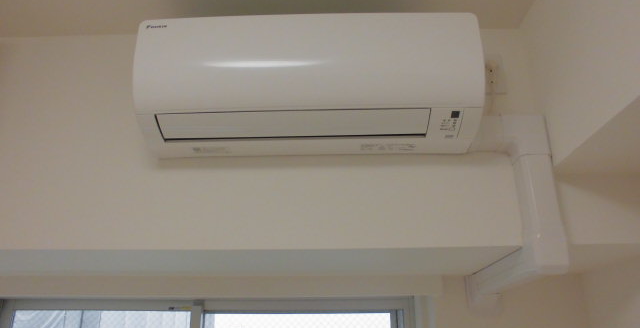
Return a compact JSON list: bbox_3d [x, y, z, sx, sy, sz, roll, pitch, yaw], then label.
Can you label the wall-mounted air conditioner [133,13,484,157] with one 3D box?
[{"bbox_3d":[-0.024,-0.189,1.167,0.775,0.284,0.203,-1,-22,1],"label":"wall-mounted air conditioner"}]

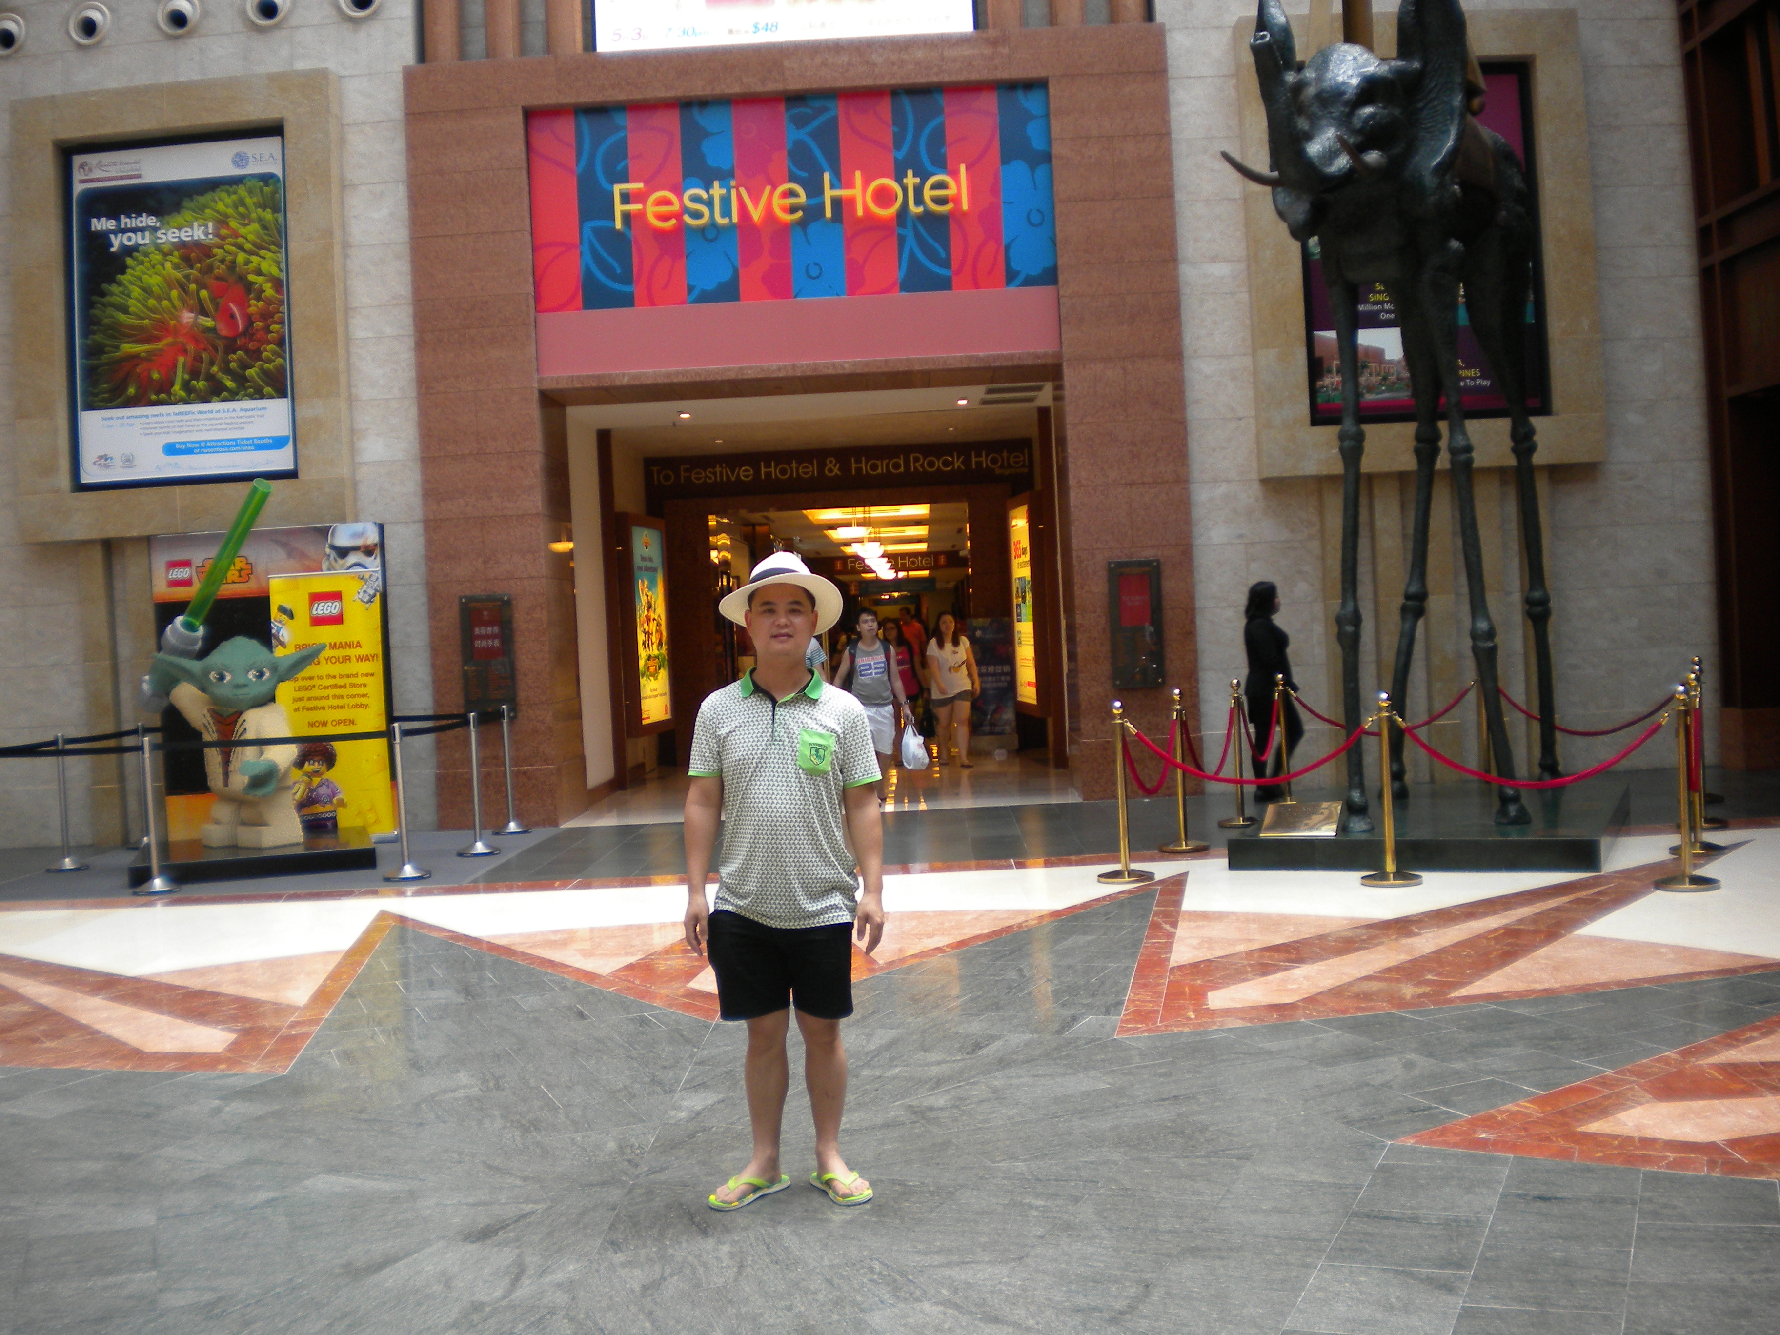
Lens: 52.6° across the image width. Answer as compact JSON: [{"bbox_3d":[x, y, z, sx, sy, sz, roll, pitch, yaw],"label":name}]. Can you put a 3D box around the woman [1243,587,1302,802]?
[{"bbox_3d":[2.979,0.179,13.971,0.440,1.692,0.460,-3,1,-6],"label":"woman"}]

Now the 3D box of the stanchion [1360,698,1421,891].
[{"bbox_3d":[2.585,0.627,9.342,0.325,0.986,0.325,-3,1,2],"label":"stanchion"}]

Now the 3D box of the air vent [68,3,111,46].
[{"bbox_3d":[-6.507,-5.220,14.607,0.350,0.350,0.170,-3,1,2],"label":"air vent"}]

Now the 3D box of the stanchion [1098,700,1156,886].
[{"bbox_3d":[1.305,0.689,10.105,0.325,1.005,0.325,-3,1,0],"label":"stanchion"}]

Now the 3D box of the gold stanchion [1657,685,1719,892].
[{"bbox_3d":[3.943,0.589,8.934,0.325,1.005,0.325,-3,1,0],"label":"gold stanchion"}]

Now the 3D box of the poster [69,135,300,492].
[{"bbox_3d":[-5.707,-2.876,14.511,1.772,2.758,0.080,-3,1,3],"label":"poster"}]

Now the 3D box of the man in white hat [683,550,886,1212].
[{"bbox_3d":[-0.282,0.548,4.772,0.530,1.706,0.360,-3,1,0],"label":"man in white hat"}]

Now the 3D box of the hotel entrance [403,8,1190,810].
[{"bbox_3d":[-0.694,-1.895,14.904,6.115,6.125,1.200,-3,1,2],"label":"hotel entrance"}]

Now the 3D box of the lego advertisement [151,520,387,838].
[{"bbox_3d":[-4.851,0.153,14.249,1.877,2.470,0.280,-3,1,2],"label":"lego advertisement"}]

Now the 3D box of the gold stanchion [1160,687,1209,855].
[{"bbox_3d":[1.816,0.636,11.212,0.320,1.005,0.320,-3,1,0],"label":"gold stanchion"}]

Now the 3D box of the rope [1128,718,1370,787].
[{"bbox_3d":[1.914,0.457,9.629,1.299,0.354,0.050,-2,1,24],"label":"rope"}]

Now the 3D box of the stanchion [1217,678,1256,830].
[{"bbox_3d":[2.389,0.585,12.403,0.310,1.005,0.310,-3,1,0],"label":"stanchion"}]

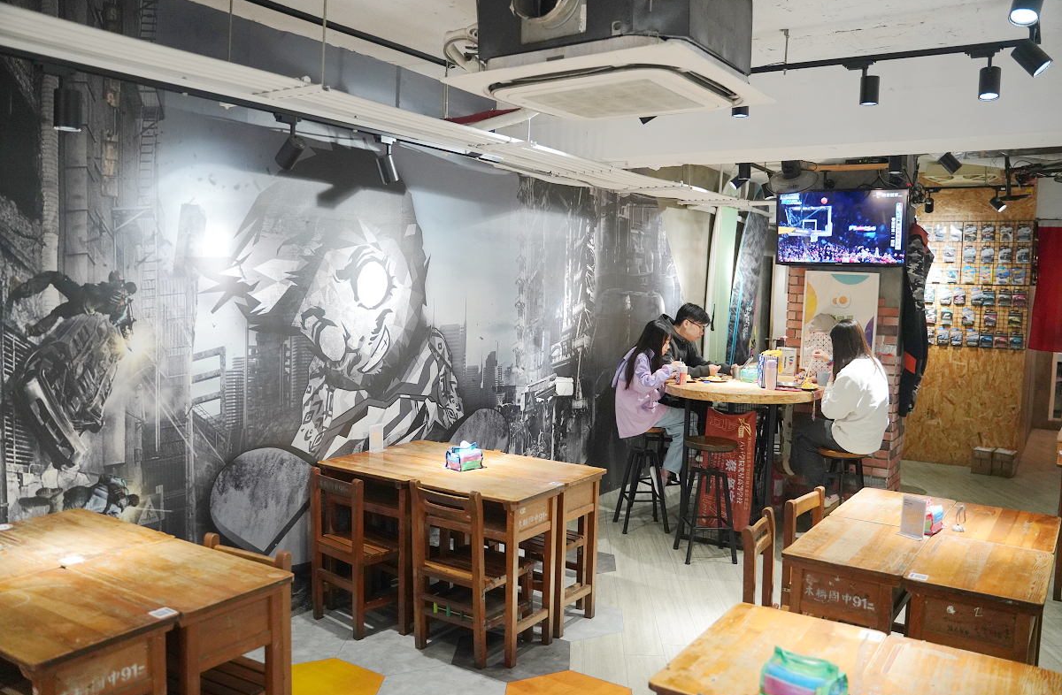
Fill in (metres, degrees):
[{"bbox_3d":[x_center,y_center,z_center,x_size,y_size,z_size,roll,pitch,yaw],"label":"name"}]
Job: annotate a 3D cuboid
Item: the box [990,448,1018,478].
[{"bbox_3d":[4.430,1.078,7.711,0.170,0.220,0.280,5,5,38],"label":"box"}]

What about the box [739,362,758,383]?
[{"bbox_3d":[1.551,0.186,5.773,0.150,0.105,0.105,-3,6,-45],"label":"box"}]

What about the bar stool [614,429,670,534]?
[{"bbox_3d":[0.781,0.900,5.781,0.342,0.735,0.342,1,4,-7],"label":"bar stool"}]

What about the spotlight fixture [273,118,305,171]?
[{"bbox_3d":[-1.052,-0.881,3.590,0.145,0.220,0.080,4,5,34],"label":"spotlight fixture"}]

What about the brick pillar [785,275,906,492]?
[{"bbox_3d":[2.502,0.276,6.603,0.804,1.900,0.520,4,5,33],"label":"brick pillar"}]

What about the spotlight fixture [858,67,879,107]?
[{"bbox_3d":[1.446,-1.118,3.530,0.077,0.158,0.077,4,5,34],"label":"spotlight fixture"}]

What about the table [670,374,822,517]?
[{"bbox_3d":[1.413,0.766,5.561,1.030,1.030,1.030,1,4,0],"label":"table"}]

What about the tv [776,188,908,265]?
[{"bbox_3d":[2.356,-0.912,6.291,0.965,0.560,0.070,4,11,34],"label":"tv"}]

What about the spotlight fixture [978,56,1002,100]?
[{"bbox_3d":[1.832,-1.076,3.298,0.078,0.158,0.078,4,5,33],"label":"spotlight fixture"}]

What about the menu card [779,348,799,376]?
[{"bbox_3d":[2.029,0.116,6.550,0.150,0.215,0.040,4,5,36],"label":"menu card"}]

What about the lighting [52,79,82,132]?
[{"bbox_3d":[-1.478,-0.769,2.632,0.077,0.152,0.077,4,5,33],"label":"lighting"}]

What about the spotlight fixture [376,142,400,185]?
[{"bbox_3d":[-0.706,-0.909,4.080,0.105,0.200,0.080,-3,6,-42],"label":"spotlight fixture"}]

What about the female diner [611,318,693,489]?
[{"bbox_3d":[0.861,0.418,5.775,0.600,1.200,0.420,0,4,-14],"label":"female diner"}]

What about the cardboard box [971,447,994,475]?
[{"bbox_3d":[4.217,1.058,7.689,0.163,0.213,0.235,5,6,36],"label":"cardboard box"}]

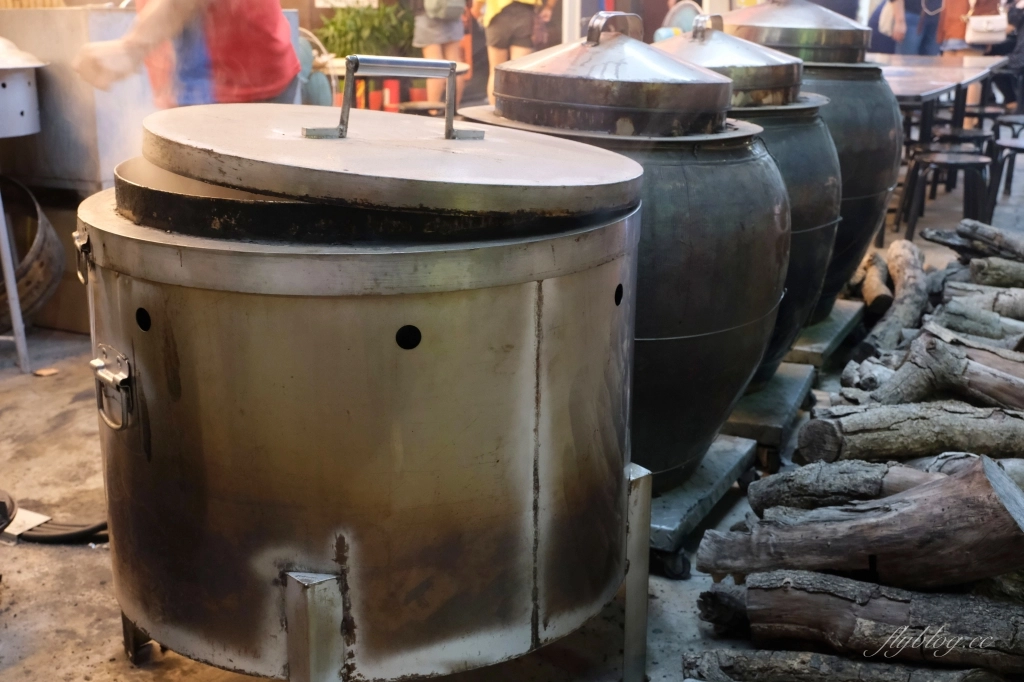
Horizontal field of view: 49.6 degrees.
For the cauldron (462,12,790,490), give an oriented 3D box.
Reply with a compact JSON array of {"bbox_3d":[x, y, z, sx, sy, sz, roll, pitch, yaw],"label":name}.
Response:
[{"bbox_3d":[0.204,-0.188,2.291,0.717,0.936,0.717,0,17,0],"label":"cauldron"}]

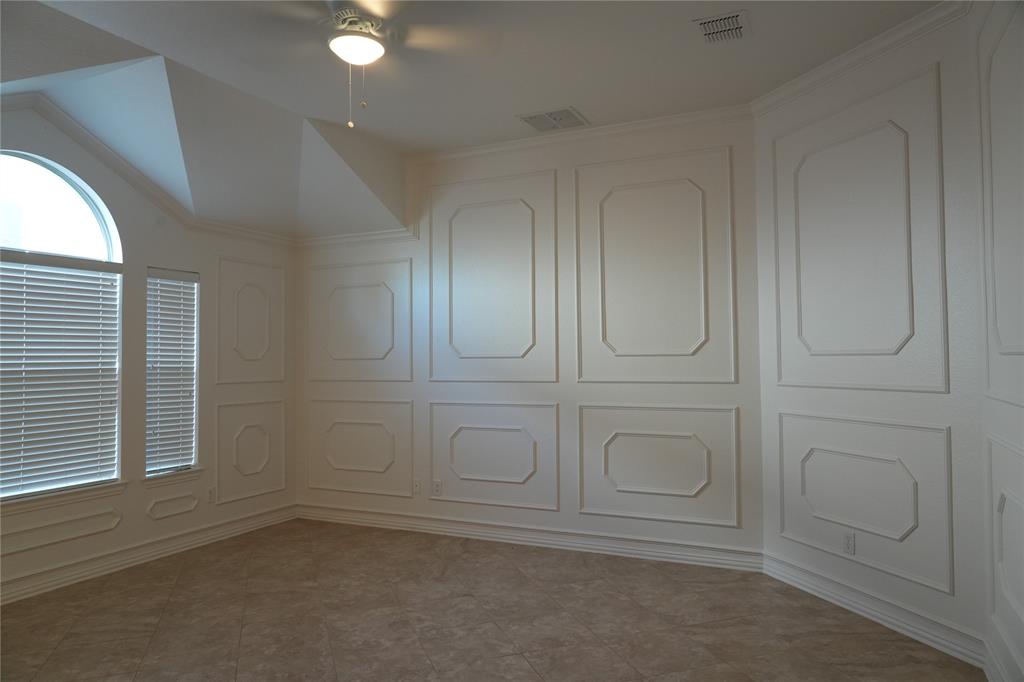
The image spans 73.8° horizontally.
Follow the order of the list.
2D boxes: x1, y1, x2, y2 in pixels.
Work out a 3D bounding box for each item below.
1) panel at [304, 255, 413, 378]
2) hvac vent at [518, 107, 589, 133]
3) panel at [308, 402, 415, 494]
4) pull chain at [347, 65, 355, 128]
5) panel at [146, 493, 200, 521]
[{"bbox_3d":[-1.290,-0.152,5.713,1.071,0.981,0.025,-1,-2,25],"label":"panel"},{"bbox_3d":[0.290,-1.491,4.651,0.400,0.025,0.390,-1,-2,26],"label":"hvac vent"},{"bbox_3d":[-1.292,0.892,5.725,1.084,0.765,0.030,-1,-2,26],"label":"panel"},{"bbox_3d":[-0.687,-1.048,2.910,0.022,0.279,0.022,-1,-2,25],"label":"pull chain"},{"bbox_3d":[-2.438,1.199,4.941,0.030,0.138,0.433,-1,-2,26],"label":"panel"}]

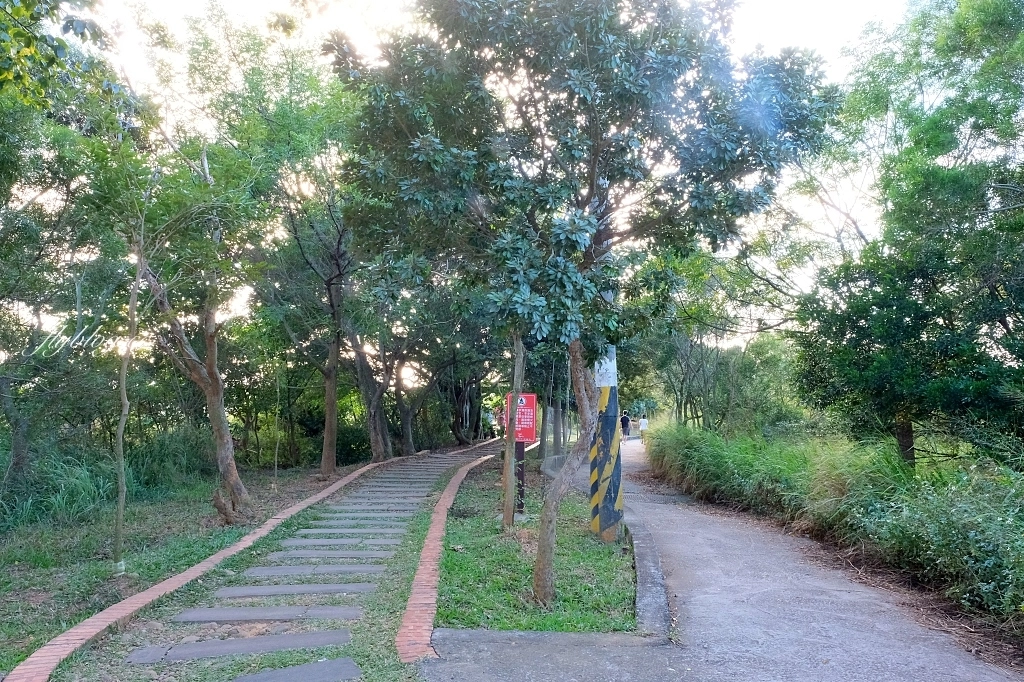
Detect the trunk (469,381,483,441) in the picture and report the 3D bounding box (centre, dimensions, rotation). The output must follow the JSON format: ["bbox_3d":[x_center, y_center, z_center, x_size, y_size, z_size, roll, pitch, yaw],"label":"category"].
[{"bbox_3d":[-1.437,2.731,26.862,0.551,2.350,0.500,0,-6,0],"label":"trunk"}]

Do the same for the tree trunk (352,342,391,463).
[{"bbox_3d":[-3.589,1.557,17.432,0.971,3.053,0.700,0,-6,0],"label":"tree trunk"}]

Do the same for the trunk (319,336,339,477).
[{"bbox_3d":[-3.841,1.327,14.440,0.423,3.034,0.360,0,-6,0],"label":"trunk"}]

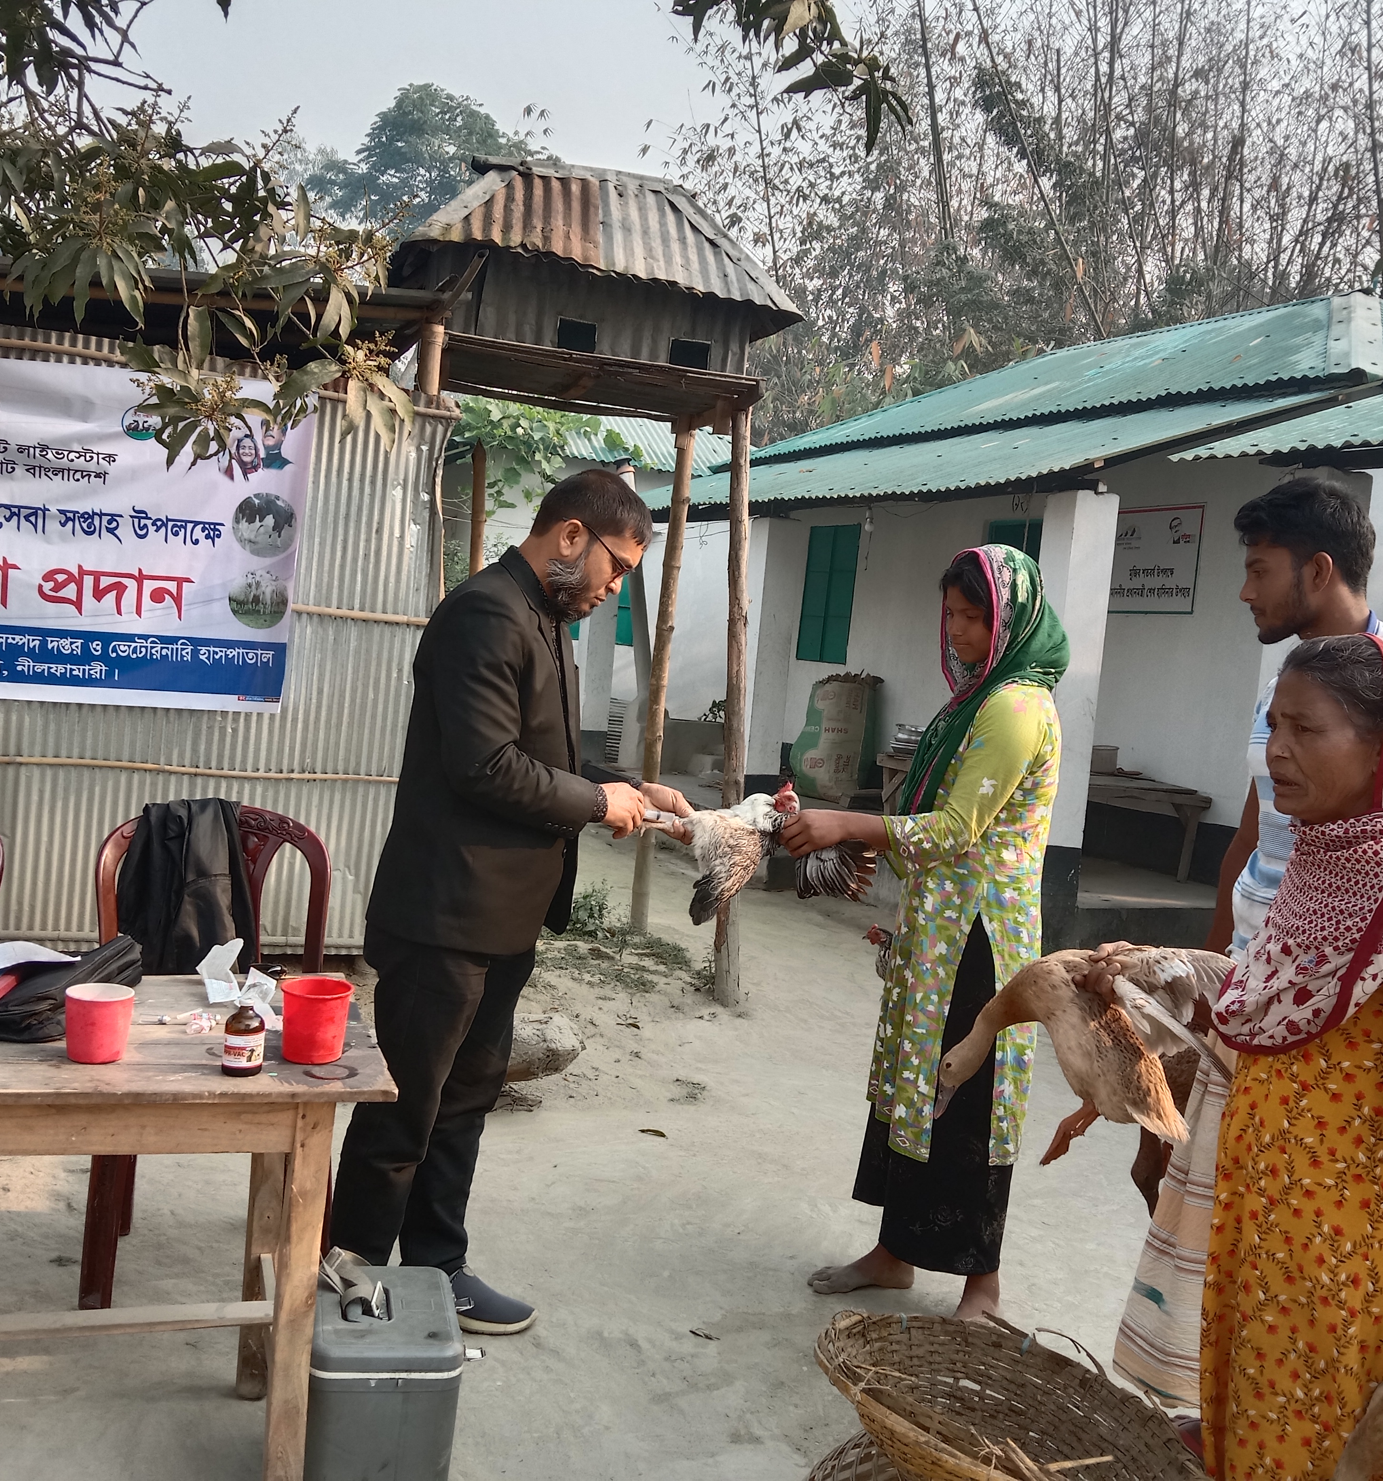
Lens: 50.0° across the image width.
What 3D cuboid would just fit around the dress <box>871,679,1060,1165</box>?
[{"bbox_3d":[0.582,0.324,3.021,0.340,0.965,0.400,4,3,-13],"label":"dress"}]

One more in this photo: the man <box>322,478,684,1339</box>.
[{"bbox_3d":[-0.326,0.309,2.719,0.600,1.620,0.500,5,3,3],"label":"man"}]

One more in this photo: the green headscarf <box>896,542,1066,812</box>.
[{"bbox_3d":[0.615,-0.125,3.007,0.300,0.540,0.270,4,3,-15],"label":"green headscarf"}]

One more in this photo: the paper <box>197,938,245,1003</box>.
[{"bbox_3d":[-0.686,0.336,2.163,0.075,0.095,0.050,4,3,-15],"label":"paper"}]

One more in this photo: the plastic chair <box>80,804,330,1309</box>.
[{"bbox_3d":[-0.938,0.604,2.933,0.465,0.905,0.480,4,3,-17],"label":"plastic chair"}]

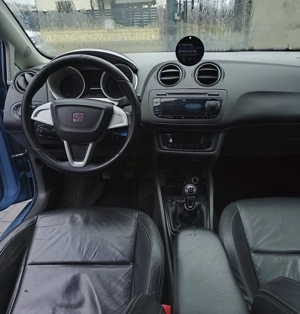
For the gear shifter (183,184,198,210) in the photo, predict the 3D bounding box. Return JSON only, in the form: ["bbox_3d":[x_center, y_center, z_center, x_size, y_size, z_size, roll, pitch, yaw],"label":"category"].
[{"bbox_3d":[0.147,0.145,0.970,0.050,0.105,0.050,1,26,0],"label":"gear shifter"}]

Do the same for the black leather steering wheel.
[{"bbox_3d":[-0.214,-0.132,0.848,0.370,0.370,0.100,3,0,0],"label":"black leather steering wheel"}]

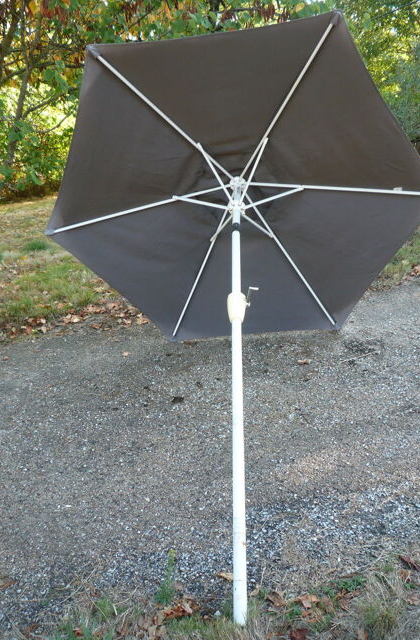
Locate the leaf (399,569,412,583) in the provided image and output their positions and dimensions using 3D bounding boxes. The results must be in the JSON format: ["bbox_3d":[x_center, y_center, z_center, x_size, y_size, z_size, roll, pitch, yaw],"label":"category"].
[{"bbox_3d":[0.585,0.765,1.661,0.037,0.016,0.032,5,22,27],"label":"leaf"}]

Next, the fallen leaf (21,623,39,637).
[{"bbox_3d":[-0.521,0.893,1.600,0.049,0.014,0.027,-18,23,-31],"label":"fallen leaf"}]

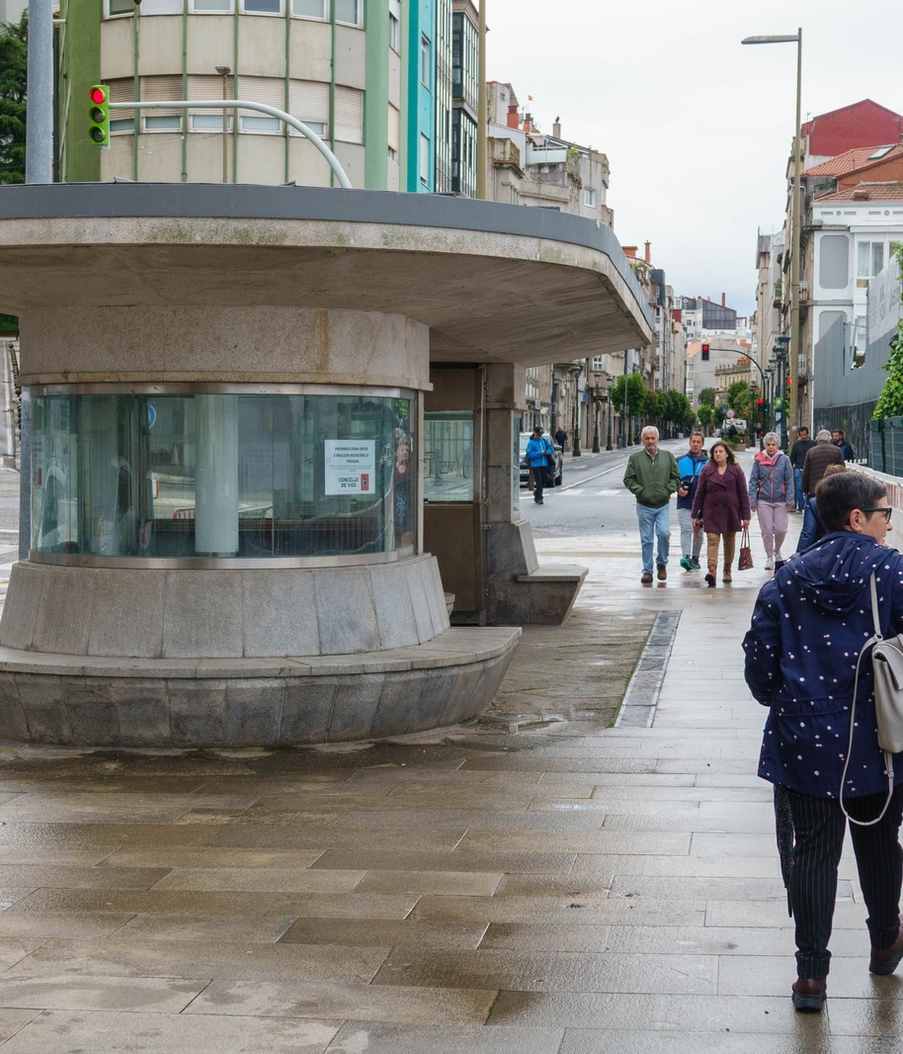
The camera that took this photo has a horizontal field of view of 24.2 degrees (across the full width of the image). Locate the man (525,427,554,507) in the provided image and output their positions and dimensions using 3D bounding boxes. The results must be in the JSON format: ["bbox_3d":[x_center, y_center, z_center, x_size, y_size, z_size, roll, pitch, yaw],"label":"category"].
[{"bbox_3d":[1.984,-1.357,47.000,0.580,1.720,0.420,-1,3,-21],"label":"man"}]

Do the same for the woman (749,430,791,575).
[{"bbox_3d":[3.838,-0.308,25.400,0.540,1.650,0.420,1,3,7],"label":"woman"}]

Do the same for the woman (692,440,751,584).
[{"bbox_3d":[2.970,-0.150,23.300,0.620,1.600,0.420,1,2,9],"label":"woman"}]

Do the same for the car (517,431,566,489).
[{"bbox_3d":[2.273,-1.888,59.200,1.800,1.520,4.300,1,2,8],"label":"car"}]

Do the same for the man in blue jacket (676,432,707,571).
[{"bbox_3d":[2.926,-0.307,25.600,0.520,1.680,0.420,1,3,6],"label":"man in blue jacket"}]

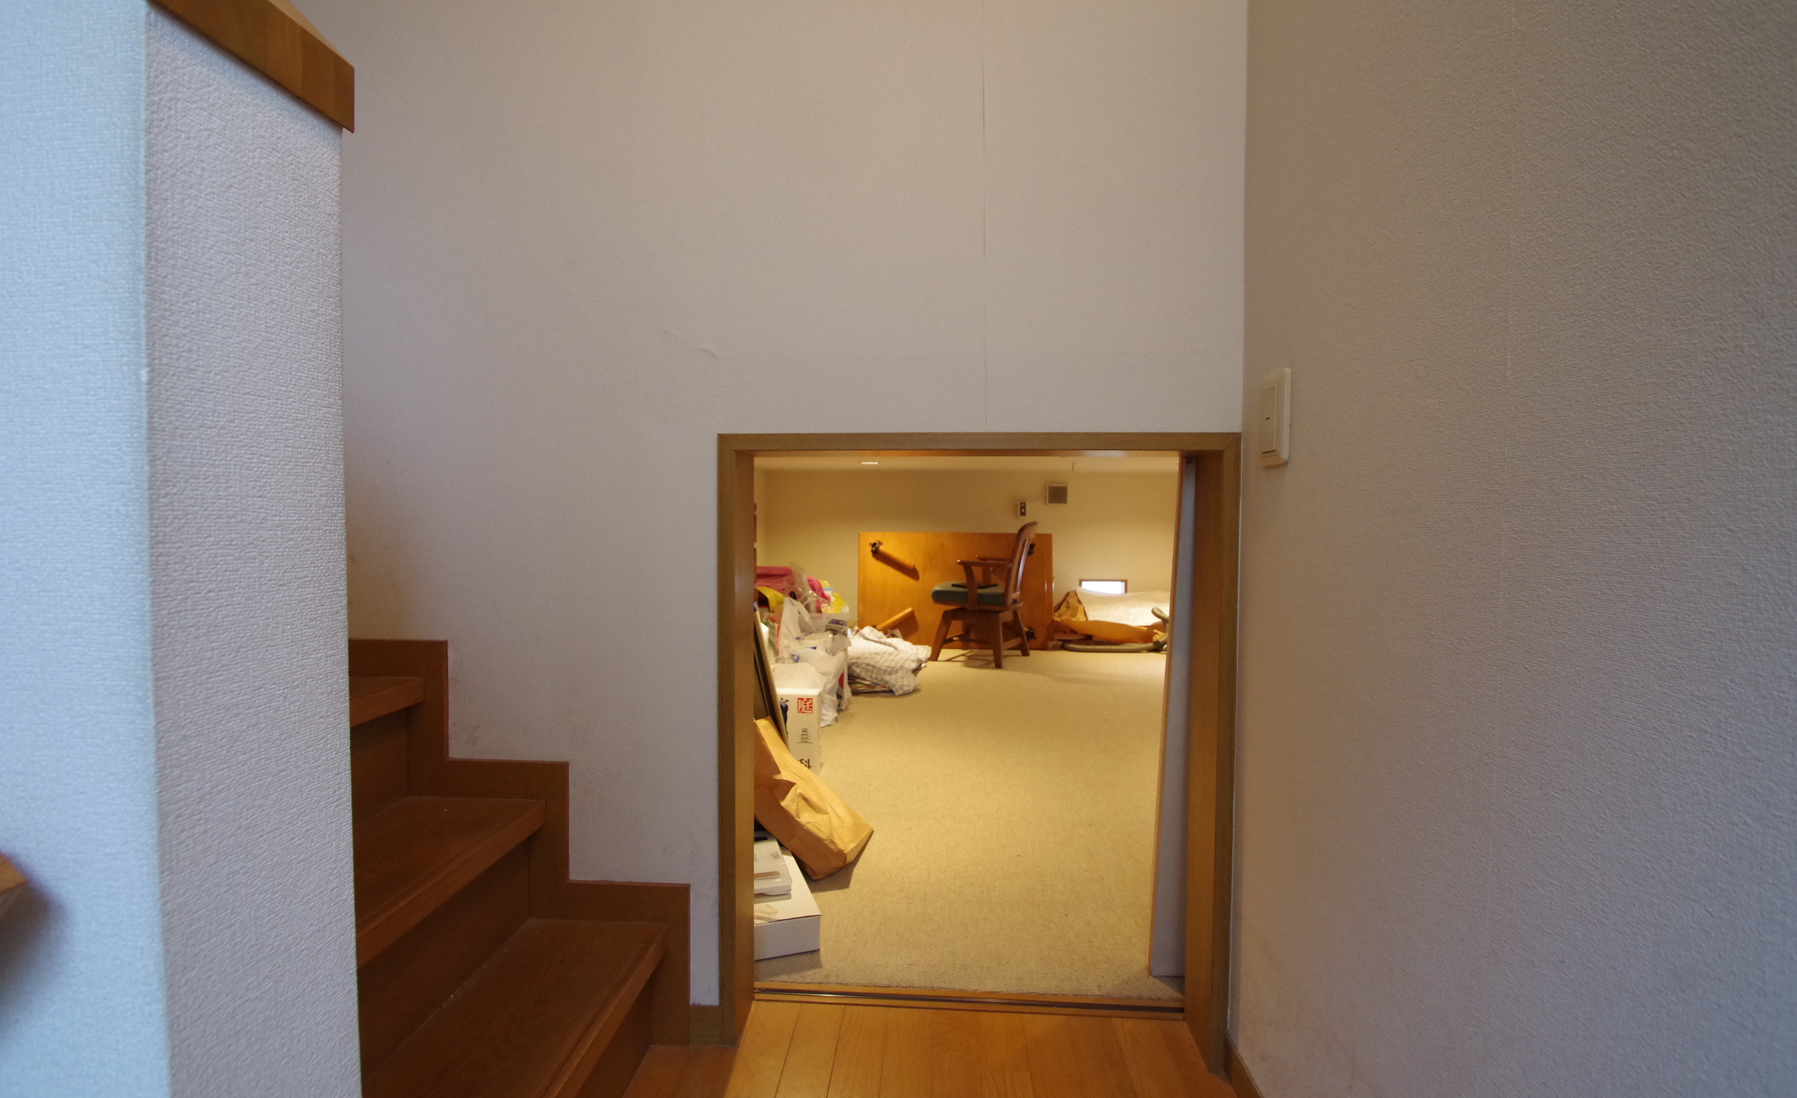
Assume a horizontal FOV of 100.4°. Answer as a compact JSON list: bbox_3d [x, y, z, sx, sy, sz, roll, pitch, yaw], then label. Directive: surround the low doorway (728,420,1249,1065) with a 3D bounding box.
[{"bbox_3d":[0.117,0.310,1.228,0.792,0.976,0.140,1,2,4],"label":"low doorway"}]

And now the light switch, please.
[{"bbox_3d":[0.500,-0.172,0.998,0.011,0.120,0.070,1,2,4],"label":"light switch"}]

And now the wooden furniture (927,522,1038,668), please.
[{"bbox_3d":[0.535,0.255,4.588,0.575,0.842,0.540,1,2,24],"label":"wooden furniture"}]

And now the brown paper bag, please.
[{"bbox_3d":[-0.255,0.606,1.859,0.115,0.385,0.155,-44,-12,9],"label":"brown paper bag"}]

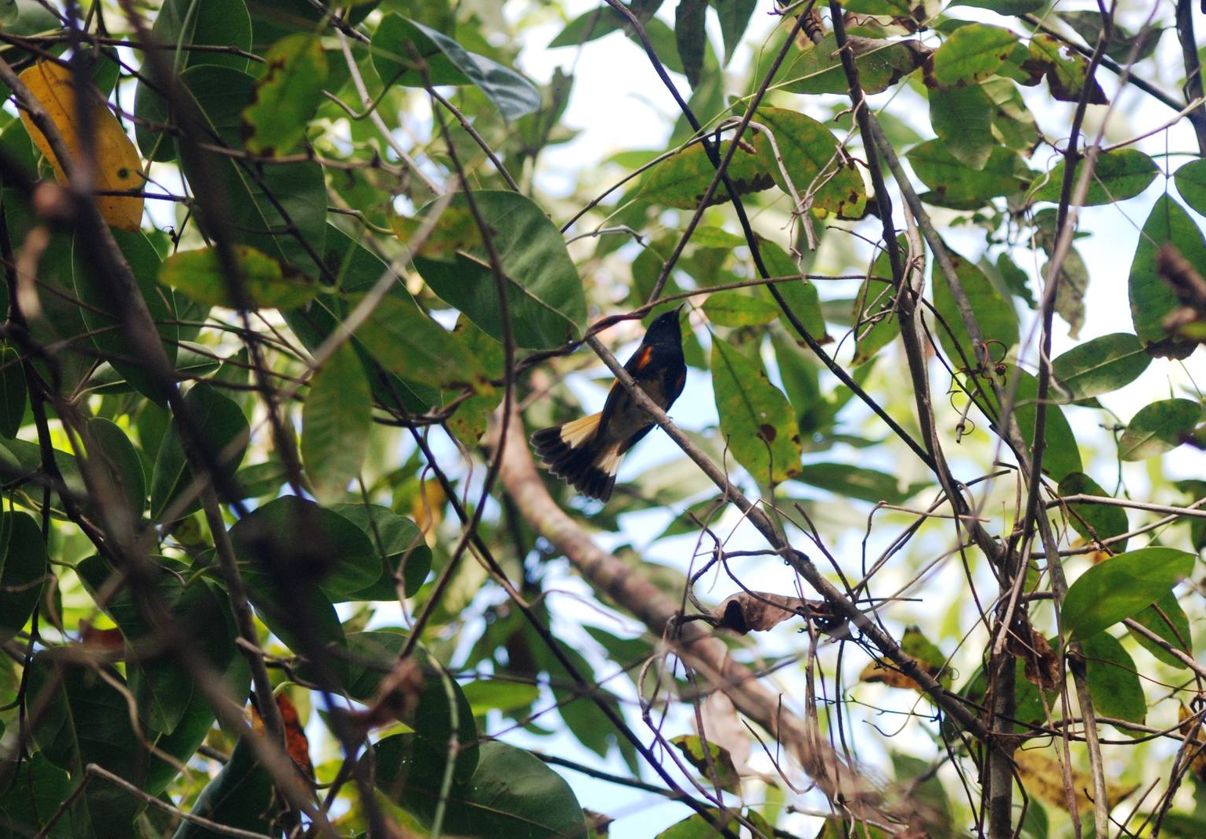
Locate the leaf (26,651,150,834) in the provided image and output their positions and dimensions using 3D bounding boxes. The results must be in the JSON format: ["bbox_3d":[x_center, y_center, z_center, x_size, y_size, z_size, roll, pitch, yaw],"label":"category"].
[{"bbox_3d":[-0.296,0.185,3.600,0.073,0.110,0.022,-13,-15,10],"label":"leaf"}]

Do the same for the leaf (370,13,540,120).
[{"bbox_3d":[-0.082,-0.198,3.500,0.101,0.025,0.043,20,-65,-10],"label":"leaf"}]

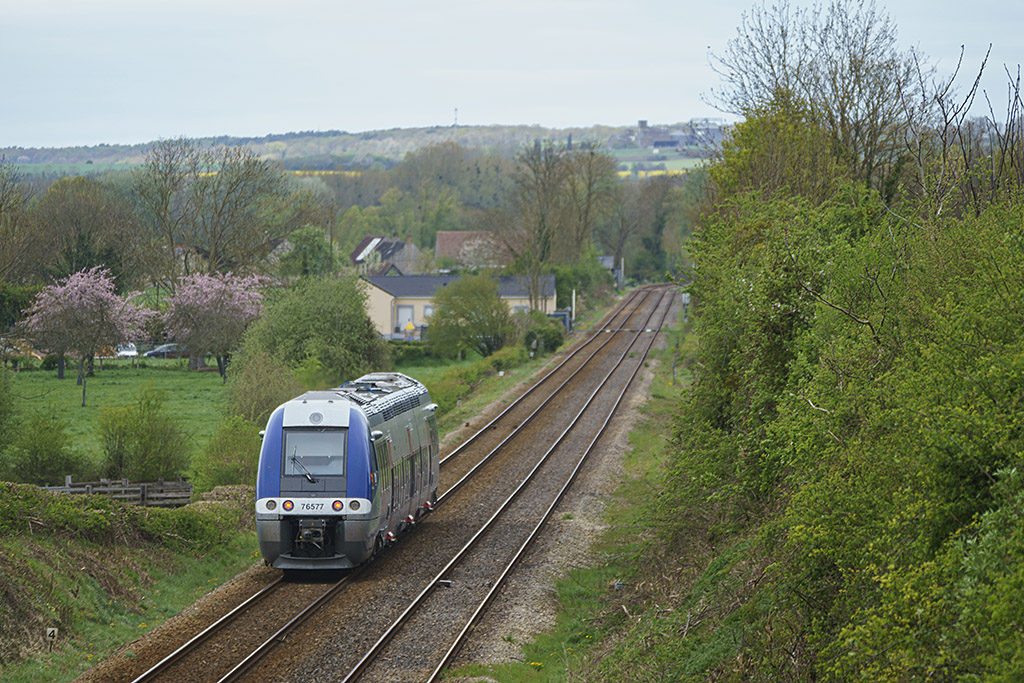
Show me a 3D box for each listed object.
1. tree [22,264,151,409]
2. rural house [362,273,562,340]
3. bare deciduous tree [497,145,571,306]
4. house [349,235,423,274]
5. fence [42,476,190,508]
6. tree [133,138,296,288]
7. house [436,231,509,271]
[{"bbox_3d":[-26.881,-0.821,620.000,8.200,7.700,7.800,0,1,0],"label":"tree"},{"bbox_3d":[-5.640,-3.118,900.000,17.500,5.800,9.000,0,1,-20],"label":"rural house"},{"bbox_3d":[1.983,-9.255,865.000,6.500,16.700,6.500,0,1,0],"label":"bare deciduous tree"},{"bbox_3d":[-14.346,-8.944,1140.000,7.000,6.500,10.000,0,1,-18],"label":"house"},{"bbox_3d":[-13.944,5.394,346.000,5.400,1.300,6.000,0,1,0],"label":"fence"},{"bbox_3d":[-21.978,-6.501,725.000,12.200,17.000,11.500,0,1,0],"label":"tree"},{"bbox_3d":[-4.232,-9.657,1170.000,10.300,7.200,7.500,0,1,-5],"label":"house"}]

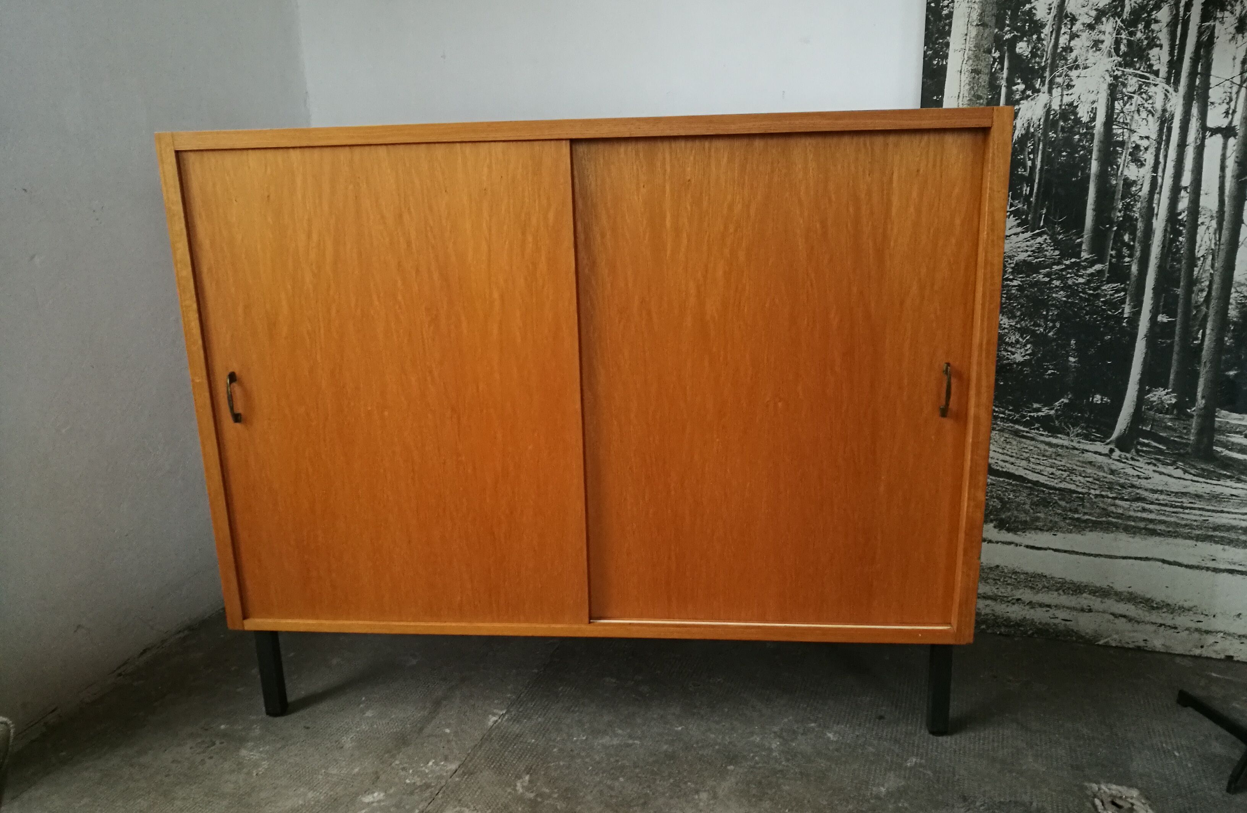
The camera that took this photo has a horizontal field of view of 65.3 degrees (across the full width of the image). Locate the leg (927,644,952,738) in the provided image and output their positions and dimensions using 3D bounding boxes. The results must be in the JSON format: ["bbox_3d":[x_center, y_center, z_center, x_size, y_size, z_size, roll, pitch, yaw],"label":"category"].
[{"bbox_3d":[0.503,0.432,1.547,0.028,0.193,0.028,0,15,5],"label":"leg"}]

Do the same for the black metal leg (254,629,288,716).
[{"bbox_3d":[-0.598,0.435,1.649,0.028,0.193,0.028,0,15,5],"label":"black metal leg"}]

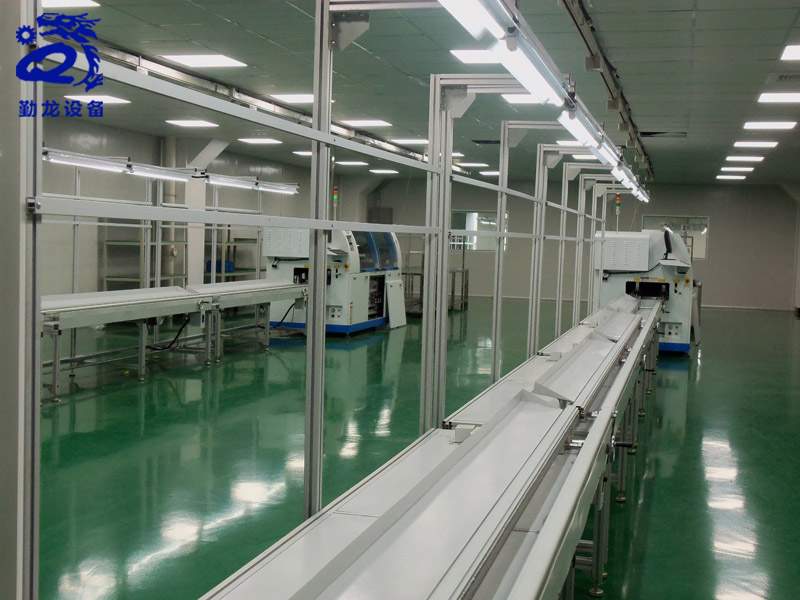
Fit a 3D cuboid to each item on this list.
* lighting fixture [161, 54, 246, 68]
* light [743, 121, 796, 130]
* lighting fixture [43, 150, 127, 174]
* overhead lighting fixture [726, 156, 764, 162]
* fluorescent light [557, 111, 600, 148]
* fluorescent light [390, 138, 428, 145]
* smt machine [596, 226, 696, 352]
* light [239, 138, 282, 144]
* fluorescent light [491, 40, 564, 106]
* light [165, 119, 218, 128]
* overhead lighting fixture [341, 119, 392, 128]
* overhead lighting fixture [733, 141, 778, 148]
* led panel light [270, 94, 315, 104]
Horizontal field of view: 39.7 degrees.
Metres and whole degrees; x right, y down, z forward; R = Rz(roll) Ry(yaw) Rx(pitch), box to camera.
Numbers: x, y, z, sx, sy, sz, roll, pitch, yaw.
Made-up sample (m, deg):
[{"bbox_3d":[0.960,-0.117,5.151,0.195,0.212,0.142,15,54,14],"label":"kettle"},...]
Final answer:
[{"bbox_3d":[-1.599,-1.997,9.169,0.590,0.060,0.590,2,3,14],"label":"lighting fixture"},{"bbox_3d":[4.241,-2.018,12.724,0.590,0.060,0.590,2,3,14],"label":"light"},{"bbox_3d":[-2.523,-1.097,8.931,0.100,0.070,1.230,2,3,14],"label":"lighting fixture"},{"bbox_3d":[5.426,-2.228,17.419,0.575,0.050,0.575,3,3,14],"label":"overhead lighting fixture"},{"bbox_3d":[0.757,-0.711,4.587,0.090,0.070,1.240,3,3,14],"label":"fluorescent light"},{"bbox_3d":[0.204,-2.332,16.265,0.590,0.060,0.590,2,3,14],"label":"fluorescent light"},{"bbox_3d":[3.438,-0.174,15.438,1.240,1.570,2.900,3,3,14],"label":"smt machine"},{"bbox_3d":[-2.090,-2.429,16.838,0.575,0.050,0.575,3,3,14],"label":"light"},{"bbox_3d":[0.418,-0.705,3.413,0.100,0.070,1.230,2,3,14],"label":"fluorescent light"},{"bbox_3d":[-2.683,-2.313,14.444,0.575,0.050,0.575,3,3,14],"label":"light"},{"bbox_3d":[-0.401,-2.217,13.848,0.590,0.060,0.590,2,3,14],"label":"overhead lighting fixture"},{"bbox_3d":[4.839,-2.129,15.088,0.590,0.060,0.590,2,3,14],"label":"overhead lighting fixture"},{"bbox_3d":[-0.996,-2.091,11.433,0.575,0.050,0.575,3,3,14],"label":"led panel light"}]

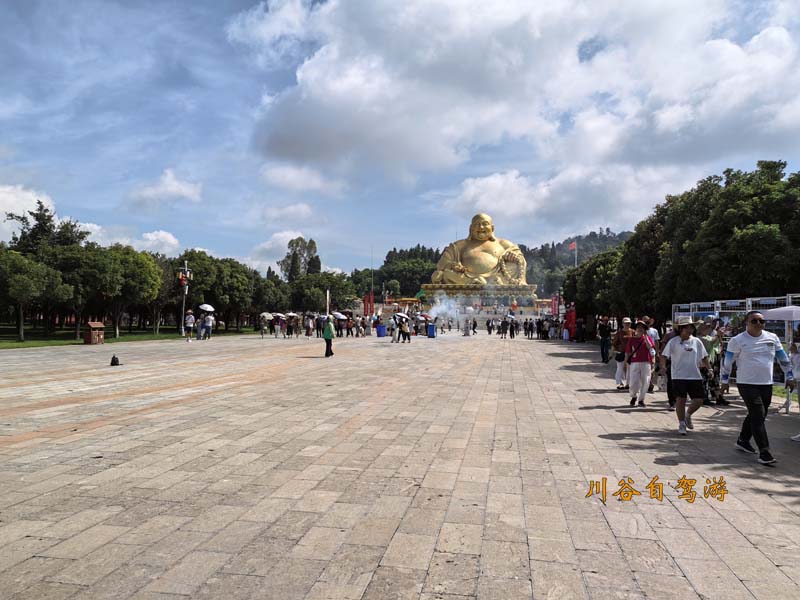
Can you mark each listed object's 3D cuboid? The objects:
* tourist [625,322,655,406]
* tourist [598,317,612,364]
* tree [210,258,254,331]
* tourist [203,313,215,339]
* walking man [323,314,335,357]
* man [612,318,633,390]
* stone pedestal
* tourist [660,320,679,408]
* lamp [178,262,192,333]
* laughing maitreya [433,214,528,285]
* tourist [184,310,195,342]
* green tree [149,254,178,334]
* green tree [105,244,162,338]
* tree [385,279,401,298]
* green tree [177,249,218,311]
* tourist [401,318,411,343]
[{"bbox_3d":[4.557,1.191,11.800,0.560,1.607,0.380,0,-2,12],"label":"tourist"},{"bbox_3d":[7.673,1.475,23.300,0.540,1.720,0.450,1,-2,6],"label":"tourist"},{"bbox_3d":[-15.932,-0.520,59.000,4.400,6.800,4.400,1,-2,10],"label":"tree"},{"bbox_3d":[-11.723,1.633,38.300,0.520,1.731,0.360,0,-2,12],"label":"tourist"},{"bbox_3d":[-2.865,1.442,25.000,0.500,1.680,0.500,0,-2,21],"label":"walking man"},{"bbox_3d":[5.182,1.241,14.500,0.520,1.654,0.360,0,-2,12],"label":"man"},{"bbox_3d":[18.104,-0.963,143.000,25.500,5.300,18.000,1,-2,10],"label":"stone pedestal"},{"bbox_3d":[4.971,1.175,11.300,0.520,1.608,0.360,0,-2,12],"label":"tourist"},{"bbox_3d":[-14.781,-0.103,43.000,1.000,5.100,1.000,1,-2,10],"label":"lamp"},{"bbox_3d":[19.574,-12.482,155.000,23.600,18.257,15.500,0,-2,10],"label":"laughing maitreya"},{"bbox_3d":[-11.285,1.407,33.500,0.540,1.750,0.420,1,-2,-3],"label":"tourist"},{"bbox_3d":[-17.471,-0.405,46.000,2.800,6.000,2.800,1,-2,10],"label":"green tree"},{"bbox_3d":[-17.938,-0.555,42.000,4.000,6.361,4.000,0,-2,10],"label":"green tree"},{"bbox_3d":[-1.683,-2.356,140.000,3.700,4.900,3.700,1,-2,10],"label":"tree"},{"bbox_3d":[-16.226,-0.641,50.000,4.300,6.891,4.300,0,-2,10],"label":"green tree"},{"bbox_3d":[0.381,2.027,41.000,0.520,1.597,0.360,0,-2,21],"label":"tourist"}]

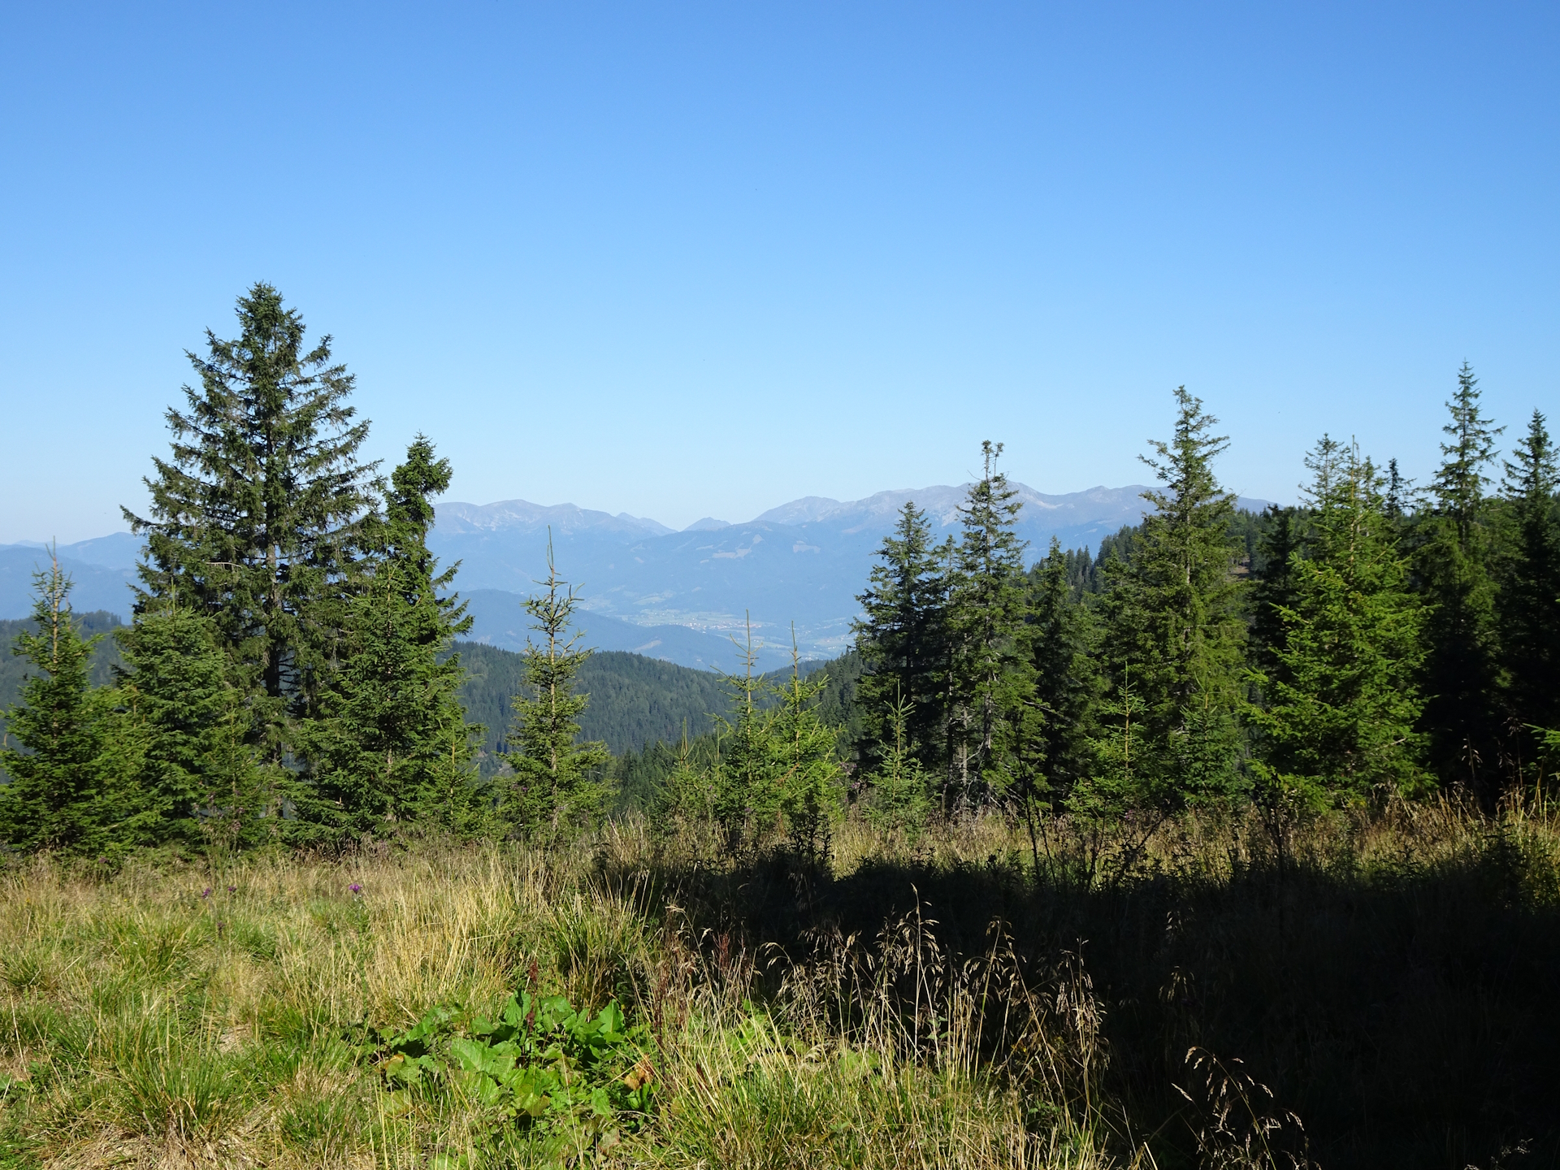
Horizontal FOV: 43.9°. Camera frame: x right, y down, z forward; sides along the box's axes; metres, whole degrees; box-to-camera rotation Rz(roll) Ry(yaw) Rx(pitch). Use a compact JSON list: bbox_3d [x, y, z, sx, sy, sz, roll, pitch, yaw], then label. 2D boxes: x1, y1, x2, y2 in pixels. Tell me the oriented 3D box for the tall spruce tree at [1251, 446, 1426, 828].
[{"bbox_3d":[5.035,0.461,17.447,1.624,3.538,1.624,0,2,16],"label":"tall spruce tree"}]

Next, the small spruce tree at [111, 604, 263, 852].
[{"bbox_3d":[-4.599,1.136,14.971,1.168,1.964,1.168,-1,2,-17],"label":"small spruce tree"}]

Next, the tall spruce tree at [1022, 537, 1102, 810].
[{"bbox_3d":[3.656,1.204,24.946,1.192,3.647,1.192,0,2,8],"label":"tall spruce tree"}]

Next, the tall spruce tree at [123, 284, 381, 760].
[{"bbox_3d":[-6.092,-0.304,22.405,2.987,6.341,2.987,0,2,-15],"label":"tall spruce tree"}]

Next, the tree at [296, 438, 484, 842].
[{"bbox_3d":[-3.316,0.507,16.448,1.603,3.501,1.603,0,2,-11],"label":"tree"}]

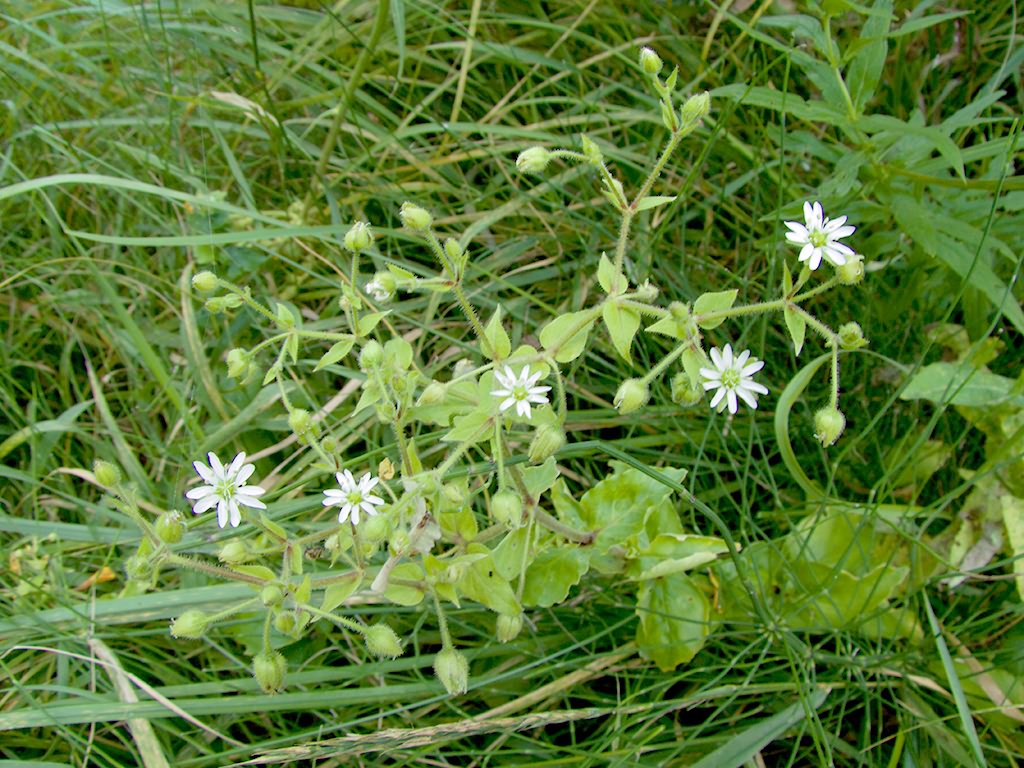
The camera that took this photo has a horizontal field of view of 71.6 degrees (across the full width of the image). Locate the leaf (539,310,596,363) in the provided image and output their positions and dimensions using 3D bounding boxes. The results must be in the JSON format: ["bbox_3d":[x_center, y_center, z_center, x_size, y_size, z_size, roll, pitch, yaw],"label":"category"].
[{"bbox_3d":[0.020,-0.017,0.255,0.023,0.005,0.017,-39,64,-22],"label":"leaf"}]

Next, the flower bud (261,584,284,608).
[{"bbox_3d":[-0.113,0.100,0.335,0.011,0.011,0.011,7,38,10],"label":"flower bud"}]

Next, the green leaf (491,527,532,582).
[{"bbox_3d":[-0.001,0.056,0.235,0.013,0.005,0.020,17,69,13],"label":"green leaf"}]

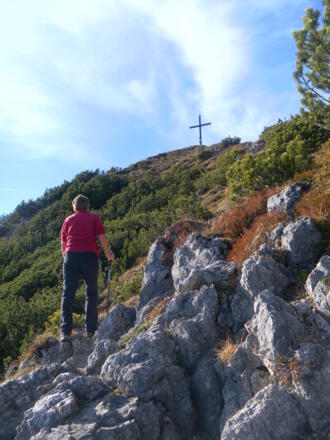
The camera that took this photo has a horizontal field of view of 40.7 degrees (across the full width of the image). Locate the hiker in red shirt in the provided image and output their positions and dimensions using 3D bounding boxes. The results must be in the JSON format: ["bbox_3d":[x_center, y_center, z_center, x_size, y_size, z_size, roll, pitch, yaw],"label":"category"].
[{"bbox_3d":[-0.926,0.572,5.250,0.620,1.720,0.420,0,-10,0],"label":"hiker in red shirt"}]

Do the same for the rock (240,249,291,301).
[{"bbox_3d":[1.062,0.593,4.750,0.530,0.520,0.500,0,-10,0],"label":"rock"}]

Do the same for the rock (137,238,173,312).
[{"bbox_3d":[-0.120,0.699,5.600,0.460,0.900,0.500,0,-10,0],"label":"rock"}]

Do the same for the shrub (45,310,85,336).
[{"bbox_3d":[-1.286,1.338,5.750,0.520,0.340,0.450,0,-10,0],"label":"shrub"}]

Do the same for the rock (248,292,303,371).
[{"bbox_3d":[1.002,1.002,4.000,0.470,0.700,0.500,0,-10,0],"label":"rock"}]

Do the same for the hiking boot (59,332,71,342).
[{"bbox_3d":[-1.146,1.347,5.100,0.110,0.130,0.290,1,-10,-6],"label":"hiking boot"}]

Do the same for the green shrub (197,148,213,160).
[{"bbox_3d":[4.972,-8.245,56.000,1.900,1.400,1.700,0,-10,0],"label":"green shrub"}]

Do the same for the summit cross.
[{"bbox_3d":[4.720,-12.070,60.000,3.200,4.200,0.250,-5,-11,29],"label":"summit cross"}]

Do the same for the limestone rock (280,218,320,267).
[{"bbox_3d":[1.675,0.278,5.500,0.480,0.620,0.500,0,-10,0],"label":"limestone rock"}]

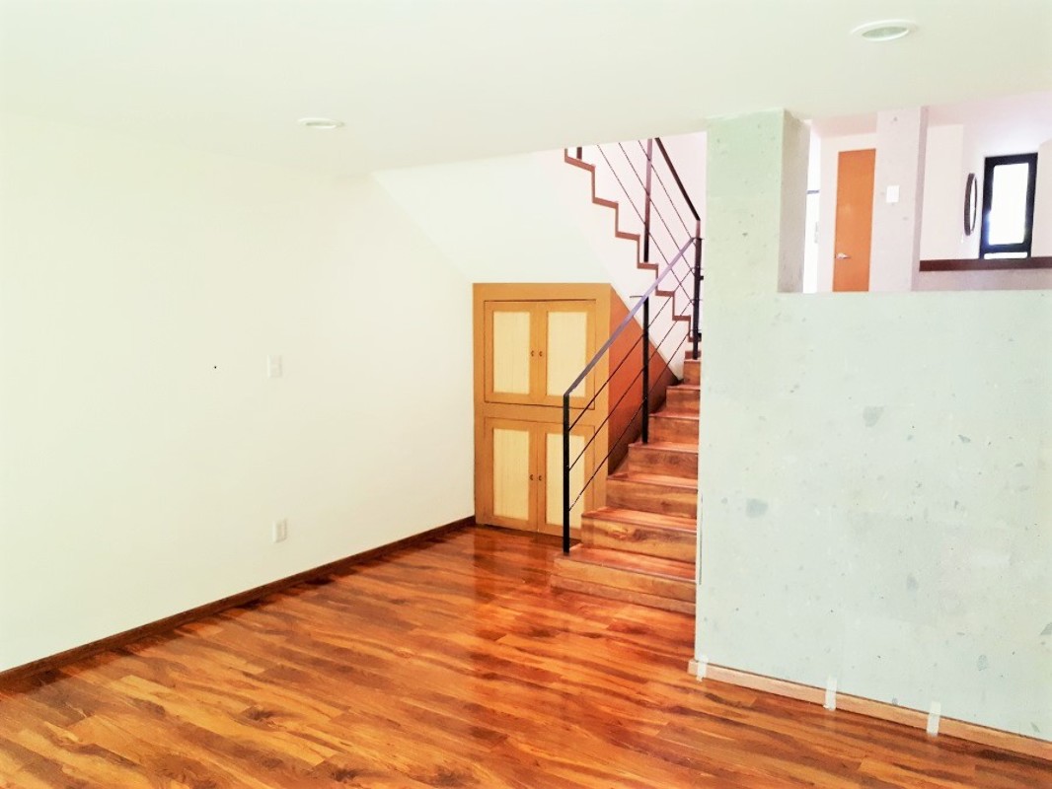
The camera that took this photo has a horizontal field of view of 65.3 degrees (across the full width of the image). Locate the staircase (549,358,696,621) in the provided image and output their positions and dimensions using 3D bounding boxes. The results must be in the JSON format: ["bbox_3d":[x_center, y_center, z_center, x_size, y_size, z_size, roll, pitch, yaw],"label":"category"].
[{"bbox_3d":[1.189,0.450,5.284,1.070,1.225,2.172,3,5,31],"label":"staircase"}]

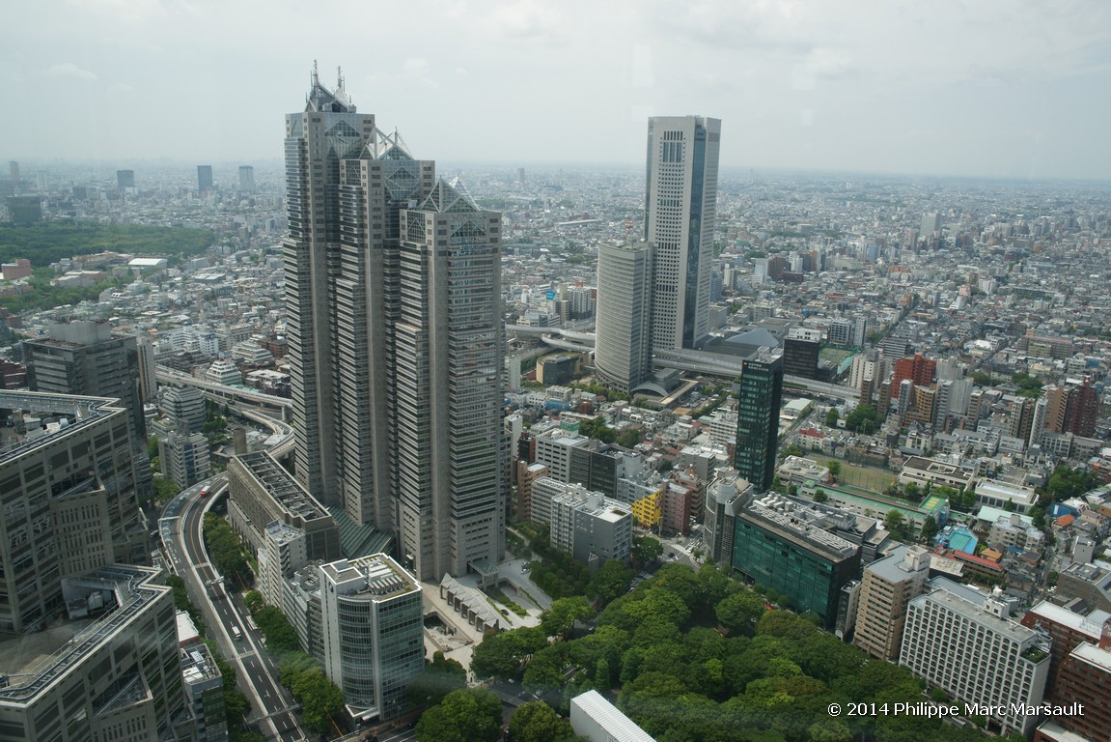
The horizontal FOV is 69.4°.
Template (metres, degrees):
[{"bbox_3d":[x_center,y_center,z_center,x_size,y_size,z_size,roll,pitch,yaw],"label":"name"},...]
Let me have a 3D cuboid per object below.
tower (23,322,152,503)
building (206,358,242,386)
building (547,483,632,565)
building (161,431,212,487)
[{"bbox_3d":[-250.070,26.130,433.860,36.300,109.000,37.000,7,16,22],"label":"tower"},{"bbox_3d":[-286.090,1.520,692.180,23.000,25.000,20.500,12,18,36],"label":"building"},{"bbox_3d":[18.340,82.450,423.830,40.700,29.500,16.800,13,19,37],"label":"building"},{"bbox_3d":[-223.110,52.850,485.110,22.600,32.500,17.000,9,16,27],"label":"building"}]

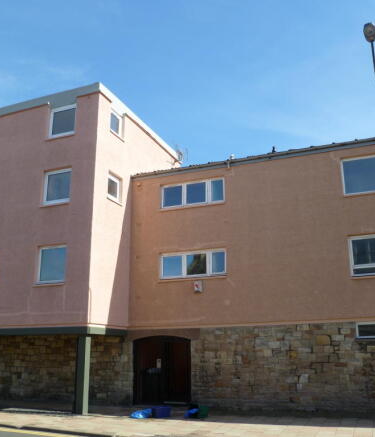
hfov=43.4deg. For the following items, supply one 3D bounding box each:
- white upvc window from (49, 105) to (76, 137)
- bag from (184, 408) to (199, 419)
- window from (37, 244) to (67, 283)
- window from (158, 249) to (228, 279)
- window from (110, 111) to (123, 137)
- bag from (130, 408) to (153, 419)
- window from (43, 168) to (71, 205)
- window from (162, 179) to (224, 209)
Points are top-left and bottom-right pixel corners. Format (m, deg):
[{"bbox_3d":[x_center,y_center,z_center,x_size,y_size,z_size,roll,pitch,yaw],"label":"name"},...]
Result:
[{"bbox_3d":[-4.517,-3.512,17.224,1.150,1.073,0.121,-7,-16,22],"label":"white upvc window"},{"bbox_3d":[0.131,5.531,13.375,0.363,0.234,0.389,-7,-16,22],"label":"bag"},{"bbox_3d":[-4.544,1.545,15.892,1.159,1.289,0.121,-7,-16,22],"label":"window"},{"bbox_3d":[0.202,1.622,16.483,2.465,0.882,0.121,-7,-16,22],"label":"window"},{"bbox_3d":[-2.697,-3.485,17.727,0.121,0.969,0.926,-7,-16,22],"label":"window"},{"bbox_3d":[-1.284,5.580,13.534,0.571,0.234,0.432,-7,-16,22],"label":"bag"},{"bbox_3d":[-4.549,-1.101,16.598,1.176,1.280,0.121,-7,-16,22],"label":"window"},{"bbox_3d":[0.193,-0.869,17.149,2.491,0.848,0.121,-7,-16,22],"label":"window"}]

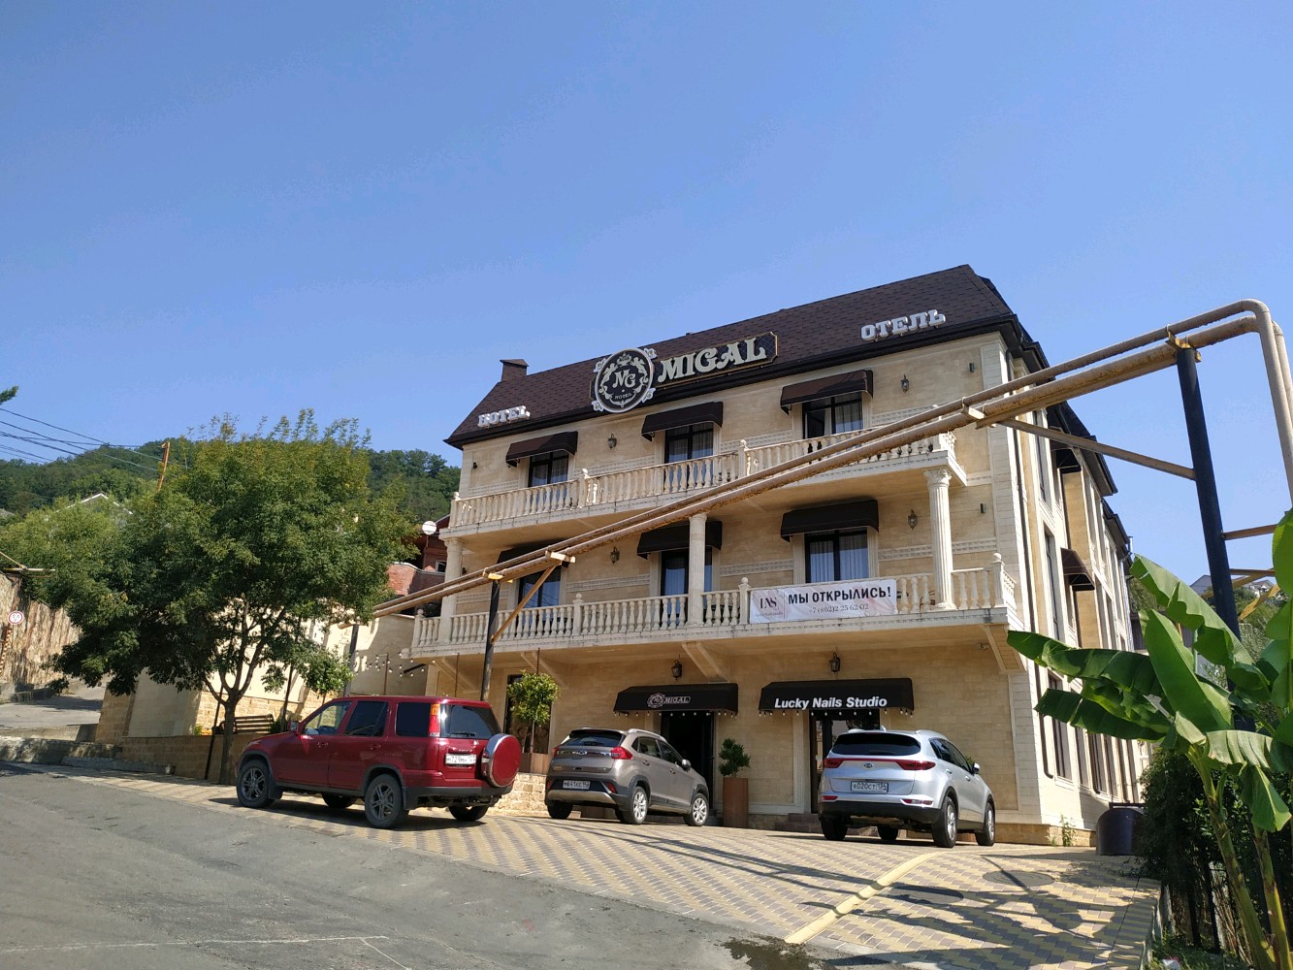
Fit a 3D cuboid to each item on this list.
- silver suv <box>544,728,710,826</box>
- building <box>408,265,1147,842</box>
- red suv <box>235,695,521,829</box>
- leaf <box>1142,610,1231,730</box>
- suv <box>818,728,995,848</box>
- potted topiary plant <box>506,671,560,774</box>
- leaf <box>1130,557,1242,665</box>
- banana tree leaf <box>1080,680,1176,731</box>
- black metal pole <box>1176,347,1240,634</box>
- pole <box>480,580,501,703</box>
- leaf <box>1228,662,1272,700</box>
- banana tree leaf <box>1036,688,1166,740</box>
[{"bbox_3d":[-0.246,5.583,17.056,1.770,1.570,4.200,-7,-22,26],"label":"silver suv"},{"bbox_3d":[5.320,3.808,28.026,16.300,12.500,19.000,-9,-22,31],"label":"building"},{"bbox_3d":[-3.840,3.800,12.700,4.450,1.680,1.780,-7,-19,30],"label":"red suv"},{"bbox_3d":[3.922,1.352,6.500,0.620,0.820,0.350,-8,-21,30],"label":"leaf"},{"bbox_3d":[4.269,4.892,14.421,1.860,1.640,4.480,-9,-22,30],"label":"suv"},{"bbox_3d":[-2.196,4.618,17.400,1.020,2.000,1.000,-9,-22,31],"label":"potted topiary plant"},{"bbox_3d":[4.095,0.962,6.800,0.780,0.720,0.400,-8,-21,30],"label":"leaf"},{"bbox_3d":[3.597,1.646,6.700,0.680,0.330,0.350,-7,-21,27],"label":"banana tree leaf"},{"bbox_3d":[5.701,1.115,8.779,0.200,5.400,0.200,-8,-21,30],"label":"black metal pole"},{"bbox_3d":[-3.873,4.780,21.755,0.190,4.900,0.190,-8,-21,30],"label":"pole"},{"bbox_3d":[5.343,1.734,7.950,0.360,0.360,0.300,6,-18,-11],"label":"leaf"},{"bbox_3d":[4.086,2.055,8.050,1.120,0.450,0.400,-1,-18,10],"label":"banana tree leaf"}]

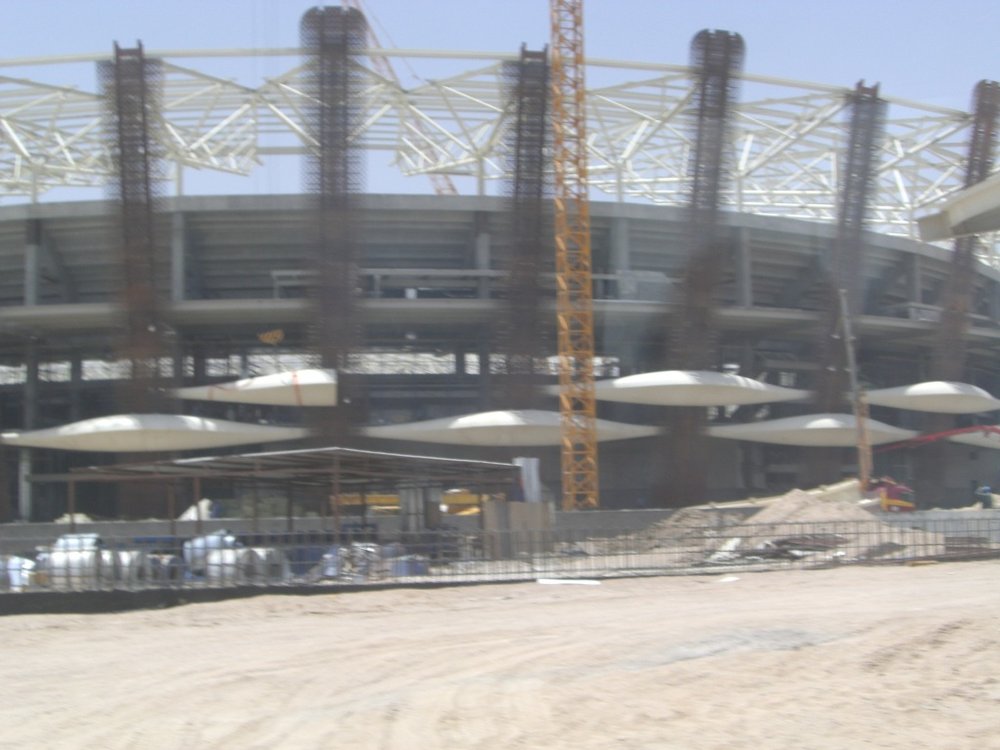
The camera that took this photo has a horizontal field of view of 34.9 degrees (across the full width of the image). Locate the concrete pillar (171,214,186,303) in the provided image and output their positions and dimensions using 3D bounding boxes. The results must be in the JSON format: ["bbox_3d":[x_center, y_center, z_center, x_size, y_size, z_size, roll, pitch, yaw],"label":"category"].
[{"bbox_3d":[-25.777,-9.527,127.591,0.900,7.802,0.900,-1,-5,1],"label":"concrete pillar"}]

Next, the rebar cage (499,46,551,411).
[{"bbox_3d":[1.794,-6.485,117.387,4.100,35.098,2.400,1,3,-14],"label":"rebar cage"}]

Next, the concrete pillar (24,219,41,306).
[{"bbox_3d":[-37.852,-9.119,128.648,0.900,7.535,0.900,-2,-6,9],"label":"concrete pillar"}]

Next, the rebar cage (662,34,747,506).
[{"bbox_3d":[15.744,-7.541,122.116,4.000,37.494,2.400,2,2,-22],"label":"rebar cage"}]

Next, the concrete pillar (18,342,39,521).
[{"bbox_3d":[-37.157,4.806,125.217,0.950,14.832,0.950,-2,-6,8],"label":"concrete pillar"}]

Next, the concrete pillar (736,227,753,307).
[{"bbox_3d":[21.591,-9.596,139.742,0.900,7.727,0.900,2,-6,-30],"label":"concrete pillar"}]

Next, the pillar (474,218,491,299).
[{"bbox_3d":[-1.436,-9.691,130.365,0.900,7.387,0.900,0,-6,-14],"label":"pillar"}]

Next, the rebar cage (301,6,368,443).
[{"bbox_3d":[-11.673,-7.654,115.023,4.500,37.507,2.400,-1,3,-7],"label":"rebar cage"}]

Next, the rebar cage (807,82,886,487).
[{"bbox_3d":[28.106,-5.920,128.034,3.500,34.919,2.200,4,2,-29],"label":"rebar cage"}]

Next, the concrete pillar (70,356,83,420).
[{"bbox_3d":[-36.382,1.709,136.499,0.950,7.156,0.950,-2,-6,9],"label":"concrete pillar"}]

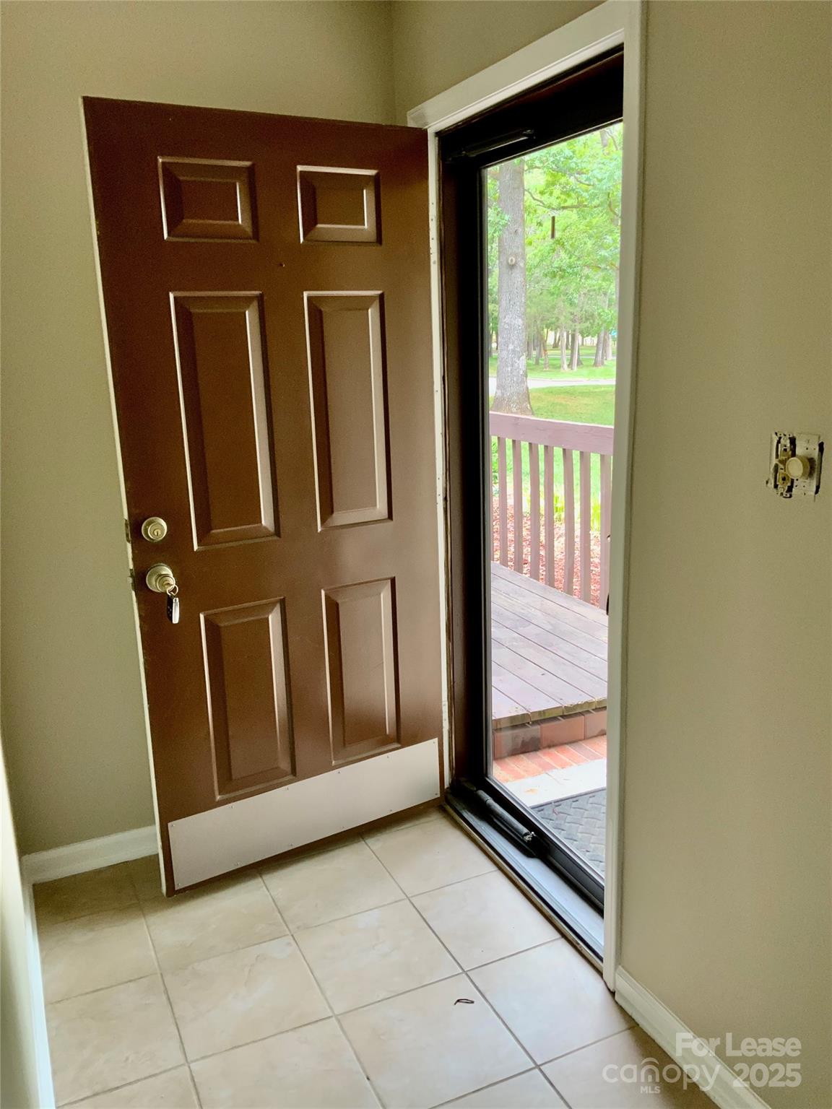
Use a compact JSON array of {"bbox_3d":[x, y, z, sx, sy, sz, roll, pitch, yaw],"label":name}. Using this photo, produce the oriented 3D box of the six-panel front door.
[{"bbox_3d":[-0.340,-0.113,2.572,0.913,2.032,0.050,-10,16,-30],"label":"six-panel front door"}]

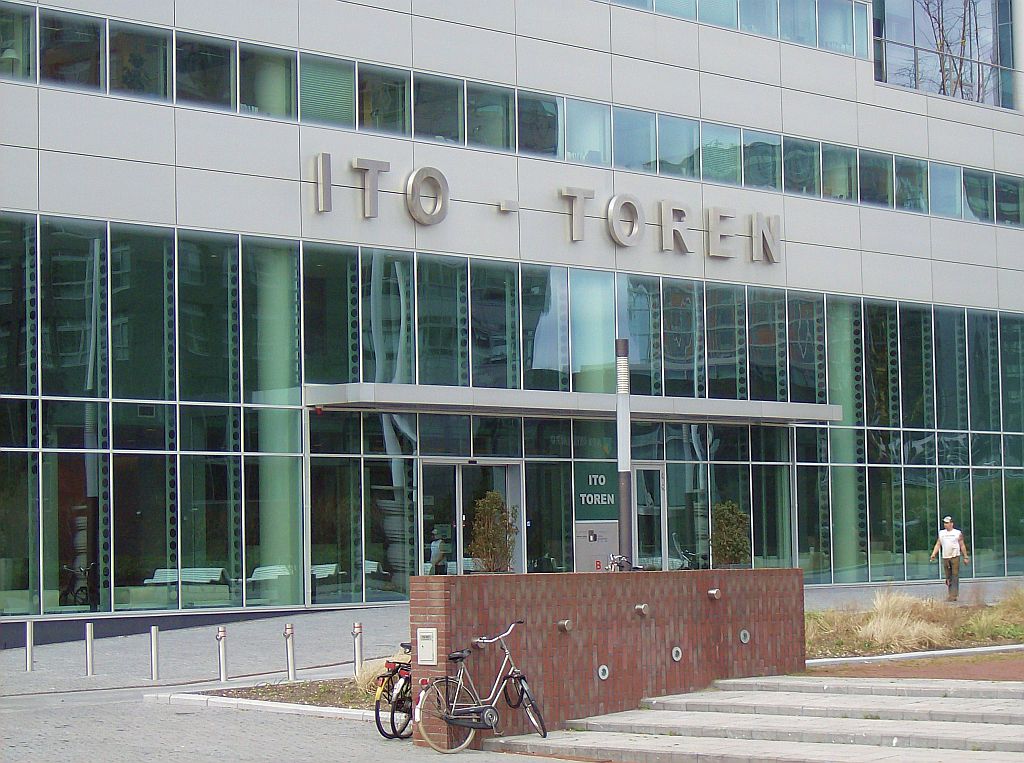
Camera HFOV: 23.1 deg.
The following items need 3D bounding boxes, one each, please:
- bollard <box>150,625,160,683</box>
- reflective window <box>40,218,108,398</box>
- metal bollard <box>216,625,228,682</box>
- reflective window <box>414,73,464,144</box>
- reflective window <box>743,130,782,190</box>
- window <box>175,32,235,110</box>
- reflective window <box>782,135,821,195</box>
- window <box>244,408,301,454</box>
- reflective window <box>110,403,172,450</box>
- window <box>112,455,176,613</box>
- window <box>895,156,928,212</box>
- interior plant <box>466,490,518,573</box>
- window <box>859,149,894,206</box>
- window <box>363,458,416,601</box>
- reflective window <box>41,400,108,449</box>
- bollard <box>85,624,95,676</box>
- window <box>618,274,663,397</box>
[{"bbox_3d":[-5.207,3.926,36.504,0.100,0.770,0.100,-1,-4,0],"label":"bollard"},{"bbox_3d":[-7.562,-1.262,43.452,0.100,3.112,1.450,-5,-5,43],"label":"reflective window"},{"bbox_3d":[-4.263,4.020,37.027,0.105,0.826,0.105,-5,-5,43],"label":"metal bollard"},{"bbox_3d":[-1.522,-5.659,52.182,0.100,1.410,1.482,-5,-5,43],"label":"reflective window"},{"bbox_3d":[6.001,-5.276,60.088,0.100,1.410,1.482,-5,-5,43],"label":"reflective window"},{"bbox_3d":[-5.579,-5.658,45.922,0.100,1.309,1.450,-5,-5,43],"label":"window"},{"bbox_3d":[7.076,-5.222,61.217,0.100,1.410,1.482,-5,-5,43],"label":"reflective window"},{"bbox_3d":[-4.808,0.998,50.548,0.100,0.904,1.548,-5,-5,43],"label":"window"},{"bbox_3d":[-6.768,0.846,46.085,0.100,0.836,1.482,-5,-5,43],"label":"reflective window"},{"bbox_3d":[-7.013,2.896,48.052,0.100,3.001,1.548,-5,-5,43],"label":"window"},{"bbox_3d":[10.763,-5.258,67.554,0.100,1.468,1.548,-5,-5,43],"label":"window"},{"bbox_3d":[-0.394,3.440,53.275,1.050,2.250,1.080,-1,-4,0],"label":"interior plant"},{"bbox_3d":[9.641,-5.315,66.373,0.100,1.468,1.548,-5,-5,43],"label":"window"},{"bbox_3d":[-2.321,2.854,48.625,0.100,2.726,1.450,-5,-5,43],"label":"window"},{"bbox_3d":[-7.524,0.760,43.317,0.100,0.842,1.450,-5,-5,43],"label":"reflective window"},{"bbox_3d":[-6.310,4.016,37.549,0.100,0.770,0.100,-1,-4,0],"label":"bollard"},{"bbox_3d":[2.864,-0.832,56.394,0.100,3.140,1.482,-5,-5,43],"label":"window"}]

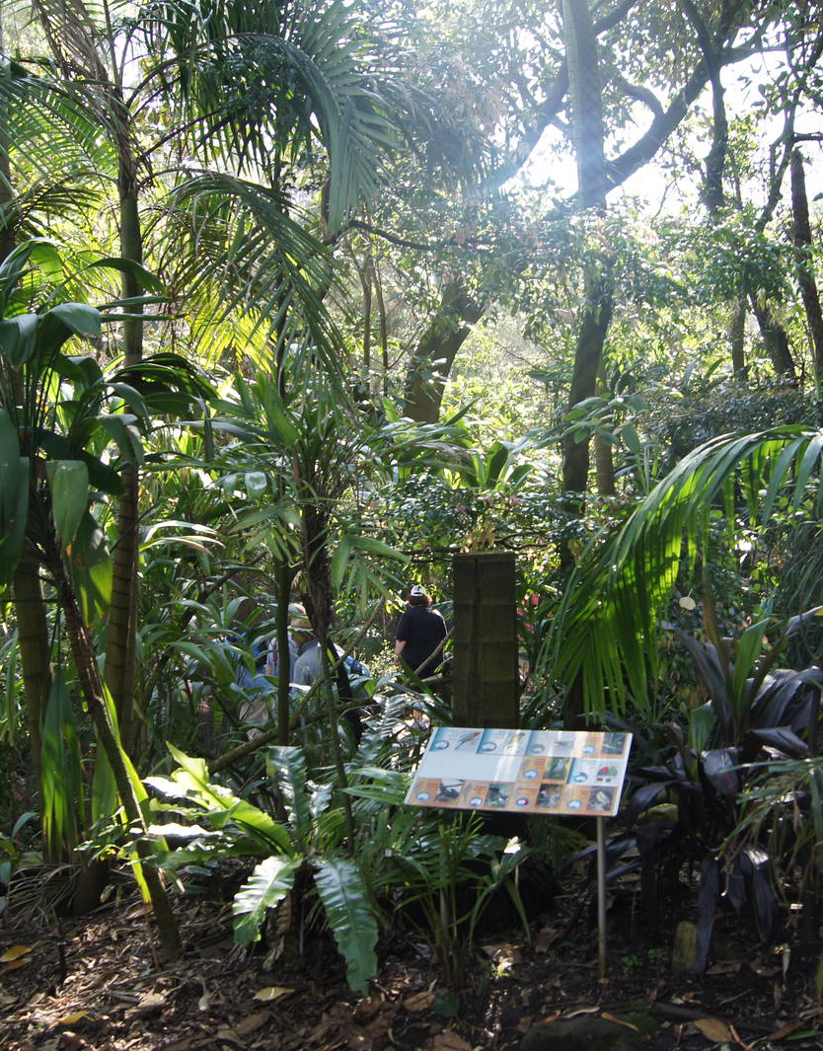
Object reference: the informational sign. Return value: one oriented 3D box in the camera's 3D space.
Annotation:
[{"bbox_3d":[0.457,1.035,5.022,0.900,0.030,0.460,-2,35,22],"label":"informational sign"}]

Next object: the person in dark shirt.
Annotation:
[{"bbox_3d":[0.094,1.430,11.919,0.560,1.680,0.360,0,-6,3],"label":"person in dark shirt"}]

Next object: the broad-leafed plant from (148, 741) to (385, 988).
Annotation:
[{"bbox_3d":[-0.603,1.383,4.800,0.900,0.880,0.860,0,-6,0],"label":"broad-leafed plant"}]

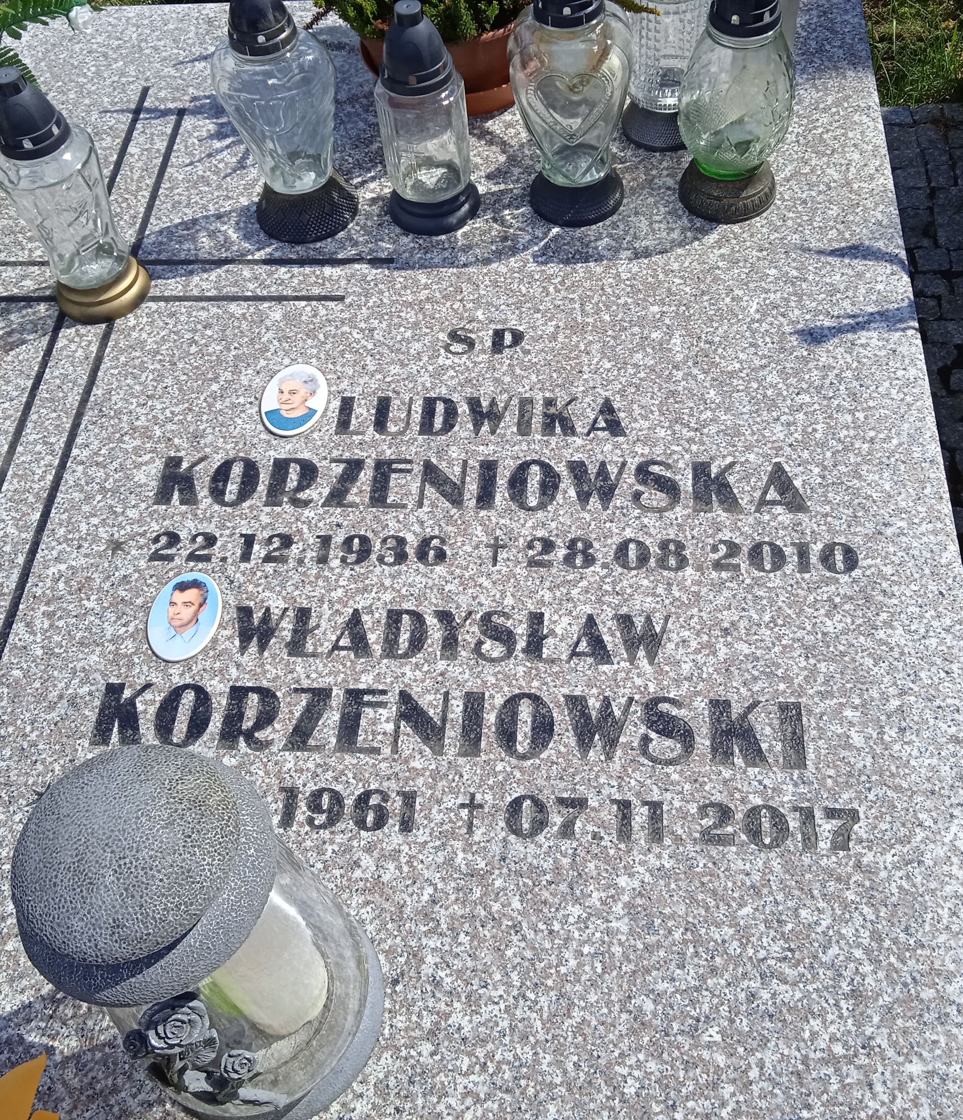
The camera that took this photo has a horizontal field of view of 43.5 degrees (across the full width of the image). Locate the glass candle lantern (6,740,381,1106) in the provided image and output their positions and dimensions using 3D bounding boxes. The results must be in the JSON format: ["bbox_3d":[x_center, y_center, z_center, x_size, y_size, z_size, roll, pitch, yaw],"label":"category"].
[{"bbox_3d":[-0.152,0.210,0.681,0.152,0.307,0.152,-3,55,4],"label":"glass candle lantern"}]

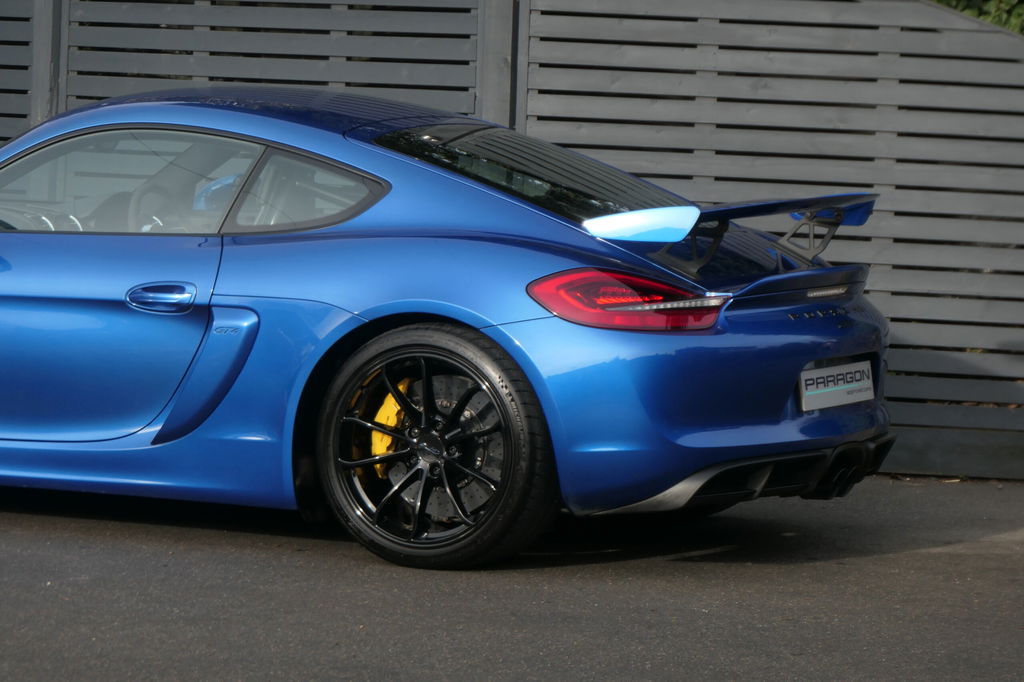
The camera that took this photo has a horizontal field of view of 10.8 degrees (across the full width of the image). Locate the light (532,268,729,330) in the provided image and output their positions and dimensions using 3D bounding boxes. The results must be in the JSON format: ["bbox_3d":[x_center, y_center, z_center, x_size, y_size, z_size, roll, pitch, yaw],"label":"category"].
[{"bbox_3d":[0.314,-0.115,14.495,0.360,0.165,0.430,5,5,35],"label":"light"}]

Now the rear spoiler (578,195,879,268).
[{"bbox_3d":[0.621,-0.302,15.091,0.370,0.220,1.310,4,5,25],"label":"rear spoiler"}]

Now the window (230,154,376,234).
[{"bbox_3d":[-0.576,-0.413,14.919,0.500,0.250,0.090,5,-11,18],"label":"window"}]

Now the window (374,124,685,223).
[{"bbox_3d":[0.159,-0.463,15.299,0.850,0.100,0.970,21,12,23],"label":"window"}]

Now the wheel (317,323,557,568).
[{"bbox_3d":[-0.182,0.273,14.672,0.685,0.680,0.300,4,5,25],"label":"wheel"}]

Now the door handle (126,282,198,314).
[{"bbox_3d":[-0.973,-0.119,14.903,0.225,0.090,0.055,4,5,25],"label":"door handle"}]

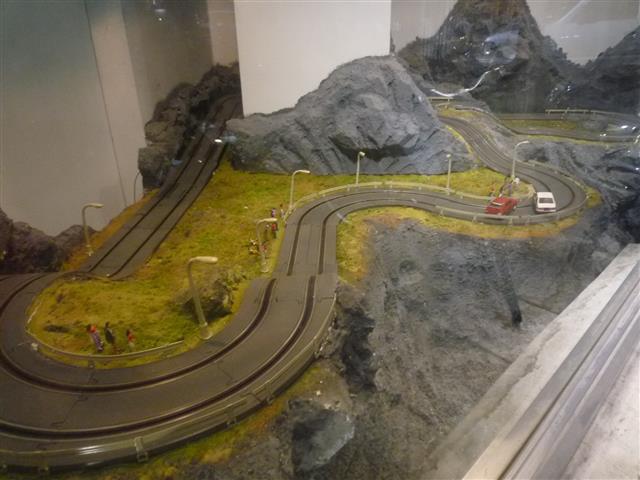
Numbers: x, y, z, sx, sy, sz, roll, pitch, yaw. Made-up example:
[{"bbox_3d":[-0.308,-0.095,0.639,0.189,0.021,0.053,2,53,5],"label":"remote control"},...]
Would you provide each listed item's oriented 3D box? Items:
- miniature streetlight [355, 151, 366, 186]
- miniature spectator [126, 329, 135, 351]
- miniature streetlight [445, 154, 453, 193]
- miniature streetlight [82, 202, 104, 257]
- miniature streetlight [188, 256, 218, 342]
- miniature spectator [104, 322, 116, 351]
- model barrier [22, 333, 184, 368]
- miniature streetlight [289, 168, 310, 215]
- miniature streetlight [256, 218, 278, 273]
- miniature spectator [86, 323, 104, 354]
[{"bbox_3d":[0.071,-0.123,0.822,0.009,0.063,0.029,-14,28,-25],"label":"miniature streetlight"},{"bbox_3d":[-0.137,0.072,0.335,0.007,0.019,0.006,-5,25,-9],"label":"miniature spectator"},{"bbox_3d":[0.214,-0.106,0.762,0.009,0.066,0.029,5,26,14],"label":"miniature streetlight"},{"bbox_3d":[-0.277,-0.012,0.575,0.031,0.070,0.009,-1,25,0],"label":"miniature streetlight"},{"bbox_3d":[-0.080,0.044,0.334,0.027,0.069,0.009,9,26,20],"label":"miniature streetlight"},{"bbox_3d":[-0.151,0.070,0.334,0.007,0.025,0.006,-1,25,0],"label":"miniature spectator"},{"bbox_3d":[-0.159,0.080,0.330,0.124,0.011,0.025,2,25,6],"label":"model barrier"},{"bbox_3d":[-0.029,-0.073,0.695,0.030,0.070,0.009,2,25,7],"label":"miniature streetlight"},{"bbox_3d":[-0.058,0.007,0.528,0.029,0.067,0.009,1,25,4],"label":"miniature streetlight"},{"bbox_3d":[-0.162,0.071,0.333,0.008,0.024,0.007,0,25,3],"label":"miniature spectator"}]

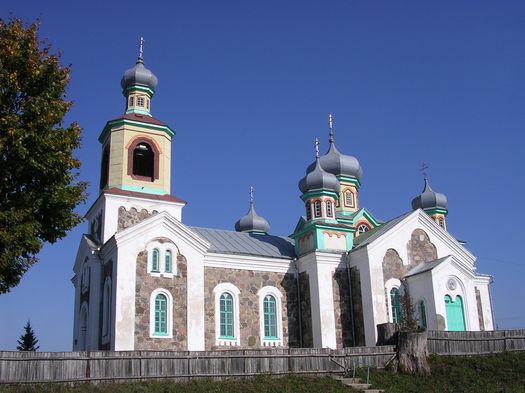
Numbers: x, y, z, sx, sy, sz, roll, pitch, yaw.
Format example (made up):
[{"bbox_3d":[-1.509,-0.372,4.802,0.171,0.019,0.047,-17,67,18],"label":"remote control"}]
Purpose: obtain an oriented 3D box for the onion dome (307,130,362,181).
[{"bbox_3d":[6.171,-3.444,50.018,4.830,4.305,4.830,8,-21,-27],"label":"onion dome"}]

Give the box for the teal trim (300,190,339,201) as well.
[{"bbox_3d":[4.407,0.230,43.939,2.745,0.468,2.745,7,-19,-26],"label":"teal trim"}]

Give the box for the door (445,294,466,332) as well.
[{"bbox_3d":[11.824,7.316,35.519,1.544,2.520,0.210,8,-21,-27],"label":"door"}]

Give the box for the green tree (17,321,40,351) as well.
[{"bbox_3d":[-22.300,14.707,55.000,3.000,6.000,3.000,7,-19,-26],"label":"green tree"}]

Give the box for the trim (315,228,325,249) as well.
[{"bbox_3d":[3.905,2.849,38.576,0.599,1.428,0.158,8,-21,-27],"label":"trim"}]

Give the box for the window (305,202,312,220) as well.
[{"bbox_3d":[3.481,1.100,43.150,0.135,1.278,0.522,7,-19,-26],"label":"window"}]

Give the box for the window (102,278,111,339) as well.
[{"bbox_3d":[-9.701,6.968,36.092,0.270,3.735,1.755,7,-19,-26],"label":"window"}]

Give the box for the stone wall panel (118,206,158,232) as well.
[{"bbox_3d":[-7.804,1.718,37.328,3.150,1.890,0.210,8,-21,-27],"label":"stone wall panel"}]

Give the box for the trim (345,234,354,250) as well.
[{"bbox_3d":[6.041,3.090,39.679,0.599,1.365,0.158,8,-21,-27],"label":"trim"}]

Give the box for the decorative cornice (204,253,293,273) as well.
[{"bbox_3d":[-0.809,4.418,38.197,7.350,0.998,0.420,8,-21,-27],"label":"decorative cornice"}]

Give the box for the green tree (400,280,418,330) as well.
[{"bbox_3d":[8.168,6.279,32.000,1.050,3.100,1.050,8,-21,-27],"label":"green tree"}]

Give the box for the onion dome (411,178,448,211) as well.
[{"bbox_3d":[14.631,0.015,50.567,3.060,2.970,3.060,7,-19,-26],"label":"onion dome"}]

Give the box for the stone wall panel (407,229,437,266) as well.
[{"bbox_3d":[11.633,3.768,42.001,2.790,2.790,0.252,7,-19,-26],"label":"stone wall panel"}]

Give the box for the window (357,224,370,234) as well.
[{"bbox_3d":[7.919,2.550,44.667,1.208,1.103,0.178,8,-21,-27],"label":"window"}]

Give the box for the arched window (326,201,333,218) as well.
[{"bbox_3d":[4.935,0.917,42.720,0.522,1.278,0.135,7,-19,-26],"label":"arched window"}]

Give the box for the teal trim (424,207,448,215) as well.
[{"bbox_3d":[13.511,1.311,46.028,2.730,0.441,2.730,8,-21,-27],"label":"teal trim"}]

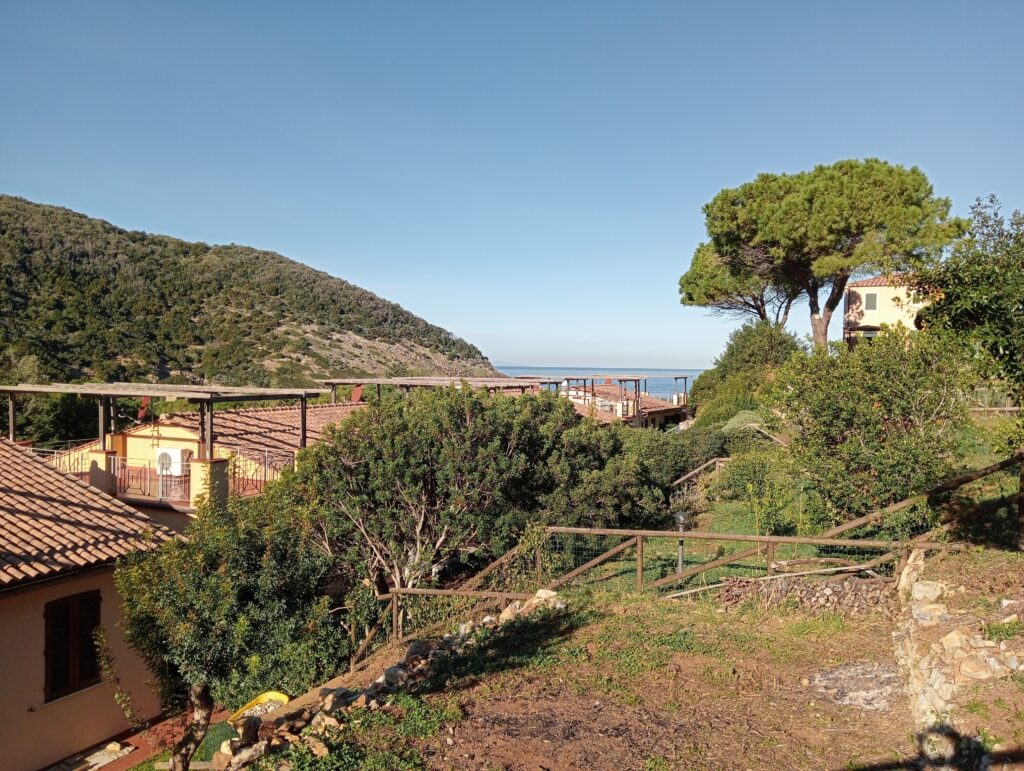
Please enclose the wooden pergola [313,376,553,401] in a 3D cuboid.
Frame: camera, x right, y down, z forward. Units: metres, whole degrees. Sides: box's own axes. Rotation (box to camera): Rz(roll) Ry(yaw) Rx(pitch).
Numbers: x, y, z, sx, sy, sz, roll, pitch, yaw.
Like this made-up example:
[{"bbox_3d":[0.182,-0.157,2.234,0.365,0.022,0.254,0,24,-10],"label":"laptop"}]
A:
[{"bbox_3d":[-3.100,0.604,33.500,8.000,1.700,4.000,1,2,27],"label":"wooden pergola"}]

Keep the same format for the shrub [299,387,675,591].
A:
[{"bbox_3d":[-0.541,1.946,17.600,7.300,4.050,4.600,1,1,-9],"label":"shrub"}]

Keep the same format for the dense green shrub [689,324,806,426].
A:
[{"bbox_3d":[9.329,-0.463,33.000,4.200,3.900,3.800,1,1,16],"label":"dense green shrub"}]

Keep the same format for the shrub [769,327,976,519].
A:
[{"bbox_3d":[6.432,0.699,14.800,3.500,3.370,3.200,1,2,24],"label":"shrub"}]

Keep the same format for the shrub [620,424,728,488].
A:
[{"bbox_3d":[4.615,2.114,24.000,3.100,2.150,2.500,1,1,11],"label":"shrub"}]

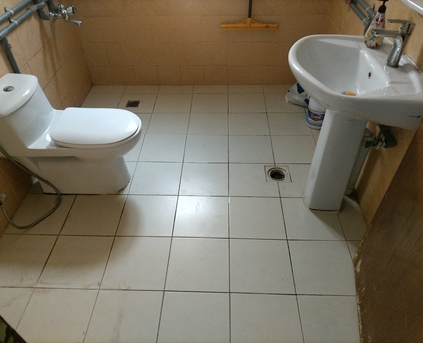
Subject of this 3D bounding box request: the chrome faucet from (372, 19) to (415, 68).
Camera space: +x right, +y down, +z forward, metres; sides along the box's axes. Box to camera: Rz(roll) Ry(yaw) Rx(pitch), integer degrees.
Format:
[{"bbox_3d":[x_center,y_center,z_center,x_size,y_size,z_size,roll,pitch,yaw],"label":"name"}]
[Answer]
[{"bbox_3d":[0.720,-0.516,1.401,0.157,0.178,0.048,1,42,2],"label":"chrome faucet"}]

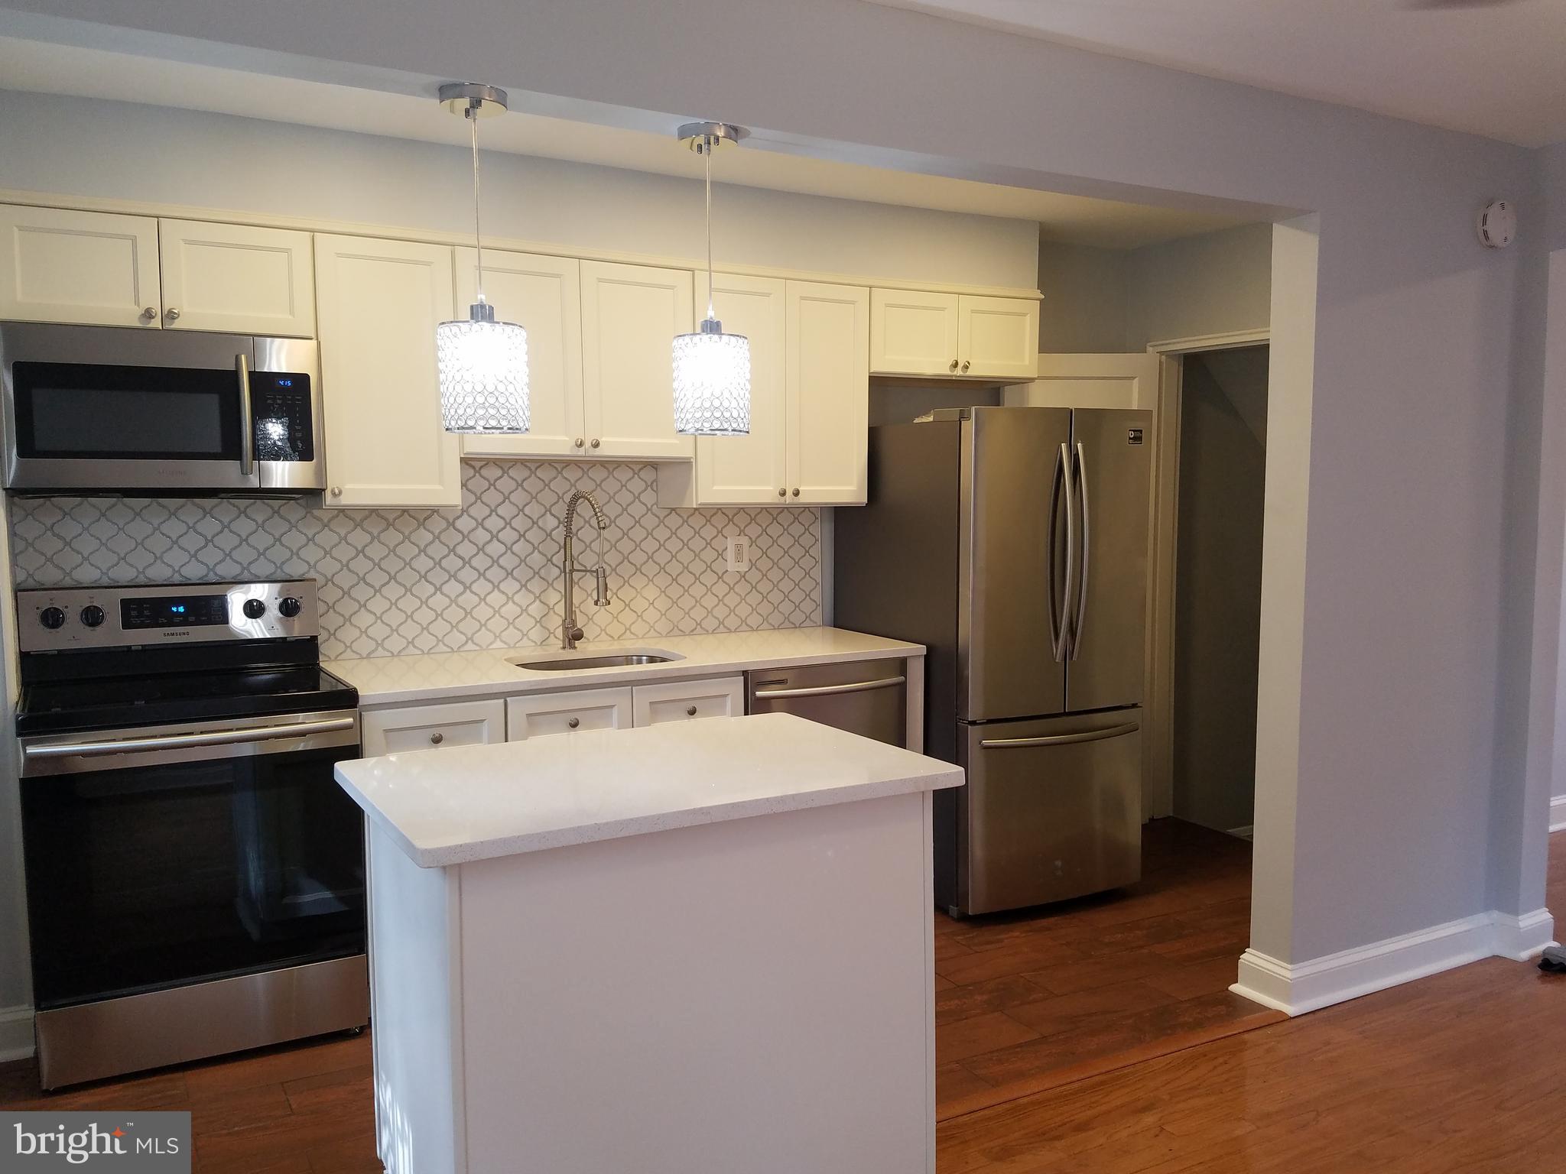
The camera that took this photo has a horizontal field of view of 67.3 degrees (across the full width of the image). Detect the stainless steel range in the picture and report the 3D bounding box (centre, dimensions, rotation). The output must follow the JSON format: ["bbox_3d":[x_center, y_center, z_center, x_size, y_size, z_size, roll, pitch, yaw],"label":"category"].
[{"bbox_3d":[-1.603,0.603,3.220,0.757,1.185,0.690,-3,6,-29],"label":"stainless steel range"}]

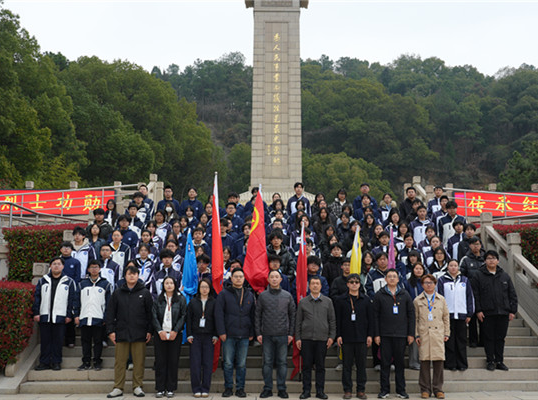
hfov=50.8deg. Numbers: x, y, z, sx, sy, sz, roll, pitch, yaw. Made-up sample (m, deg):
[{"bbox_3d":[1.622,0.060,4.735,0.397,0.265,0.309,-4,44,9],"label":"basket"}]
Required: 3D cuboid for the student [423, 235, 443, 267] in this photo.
[{"bbox_3d":[2.985,1.446,9.986,0.450,1.615,0.280,-1,-8,4],"label":"student"}]

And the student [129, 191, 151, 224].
[{"bbox_3d":[-2.832,0.696,12.337,0.530,1.740,0.320,1,-8,-6],"label":"student"}]

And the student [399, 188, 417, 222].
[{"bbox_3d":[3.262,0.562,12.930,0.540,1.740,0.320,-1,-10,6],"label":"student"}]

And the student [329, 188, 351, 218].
[{"bbox_3d":[1.624,0.594,12.488,0.500,1.680,0.310,0,-8,3],"label":"student"}]

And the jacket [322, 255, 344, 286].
[{"bbox_3d":[1.151,1.249,9.603,0.530,0.700,0.310,-1,-8,4],"label":"jacket"}]

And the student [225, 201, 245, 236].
[{"bbox_3d":[-0.738,0.928,11.331,0.510,1.760,0.300,0,-8,-1],"label":"student"}]

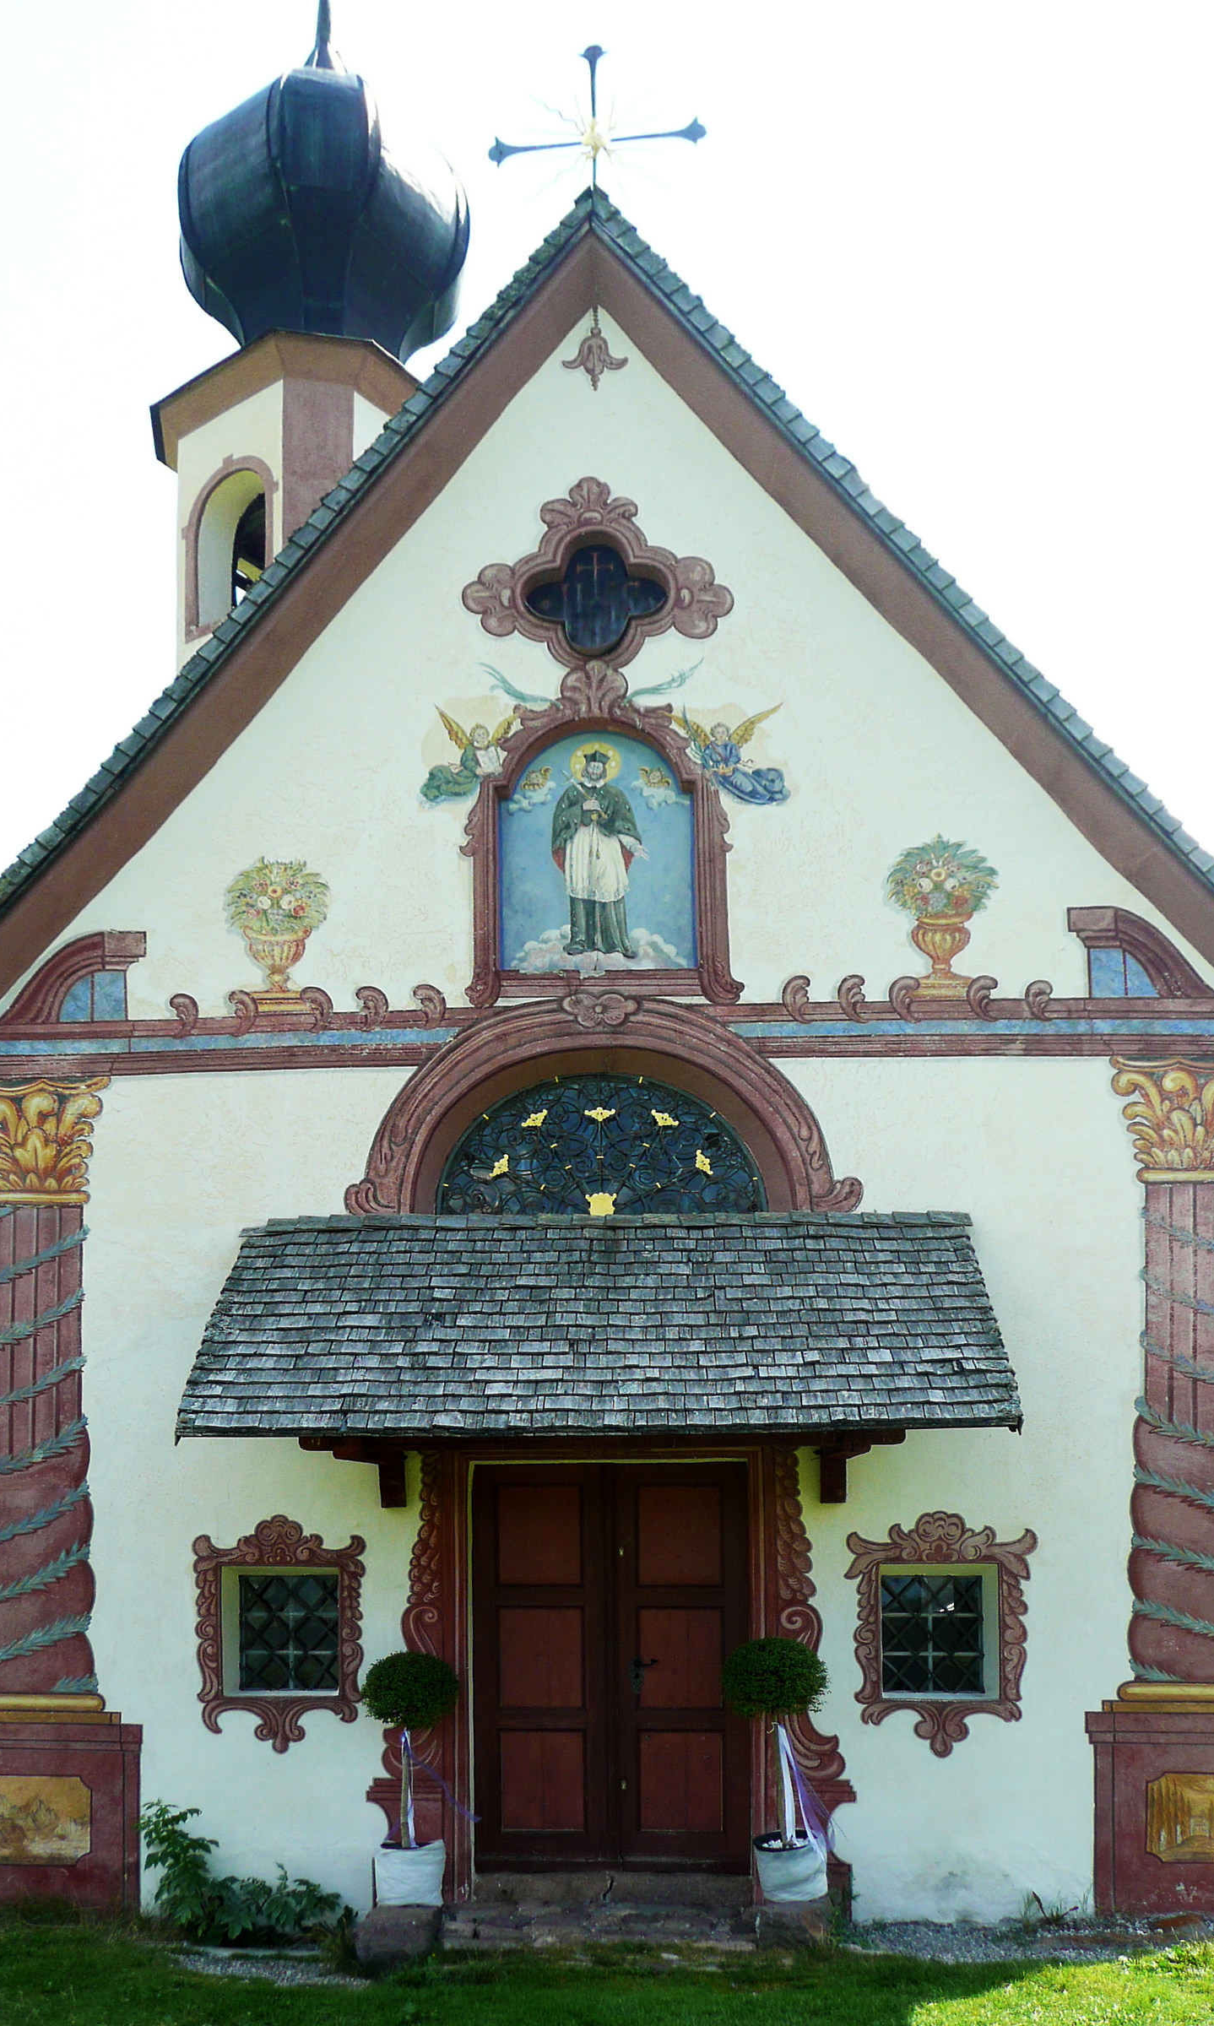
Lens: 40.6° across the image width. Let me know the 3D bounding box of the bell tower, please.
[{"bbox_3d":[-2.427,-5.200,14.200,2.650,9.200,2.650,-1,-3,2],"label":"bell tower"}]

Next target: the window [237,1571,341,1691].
[{"bbox_3d":[-1.788,3.457,9.143,0.580,0.680,0.100,-1,-3,2],"label":"window"}]

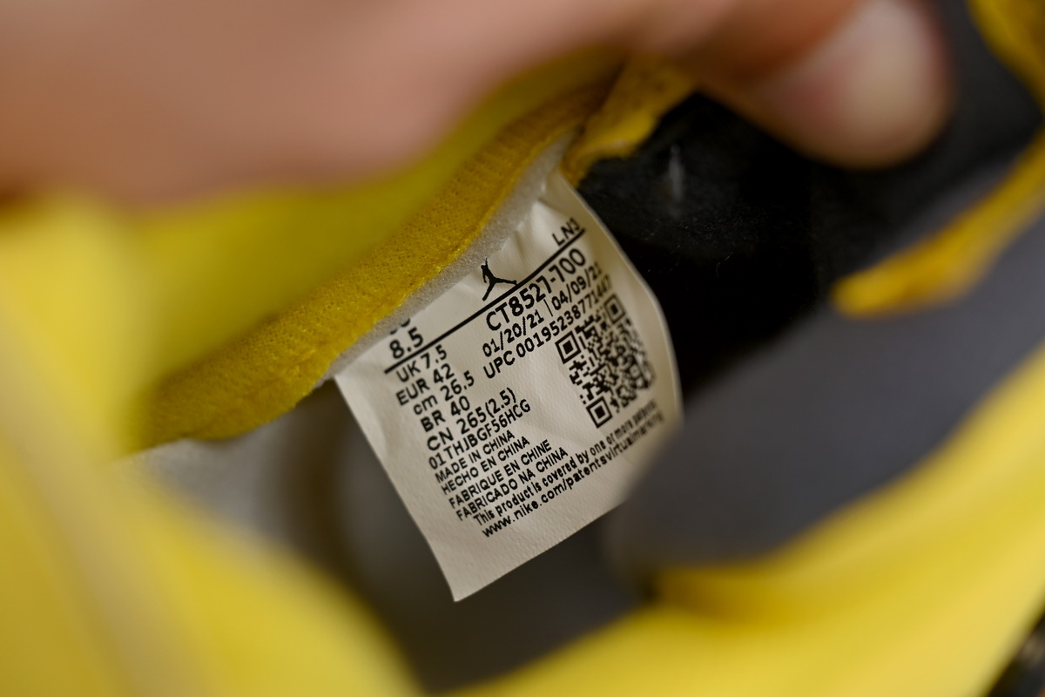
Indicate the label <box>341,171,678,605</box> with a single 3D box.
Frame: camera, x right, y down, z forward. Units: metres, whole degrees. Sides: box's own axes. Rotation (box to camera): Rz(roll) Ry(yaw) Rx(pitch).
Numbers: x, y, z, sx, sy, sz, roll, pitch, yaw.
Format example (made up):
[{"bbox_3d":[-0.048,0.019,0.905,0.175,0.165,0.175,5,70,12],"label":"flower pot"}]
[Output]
[{"bbox_3d":[-0.001,0.004,0.385,0.032,0.037,0.006,62,24,13],"label":"label"}]

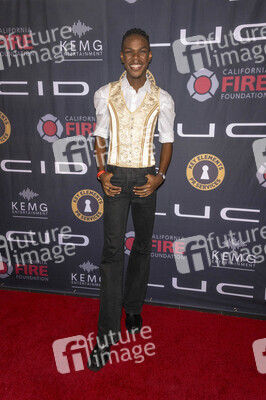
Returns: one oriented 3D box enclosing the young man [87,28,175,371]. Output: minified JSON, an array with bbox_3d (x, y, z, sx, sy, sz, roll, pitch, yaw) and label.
[{"bbox_3d":[0.006,-0.039,1.514,0.480,1.780,0.530,1,9,2],"label":"young man"}]

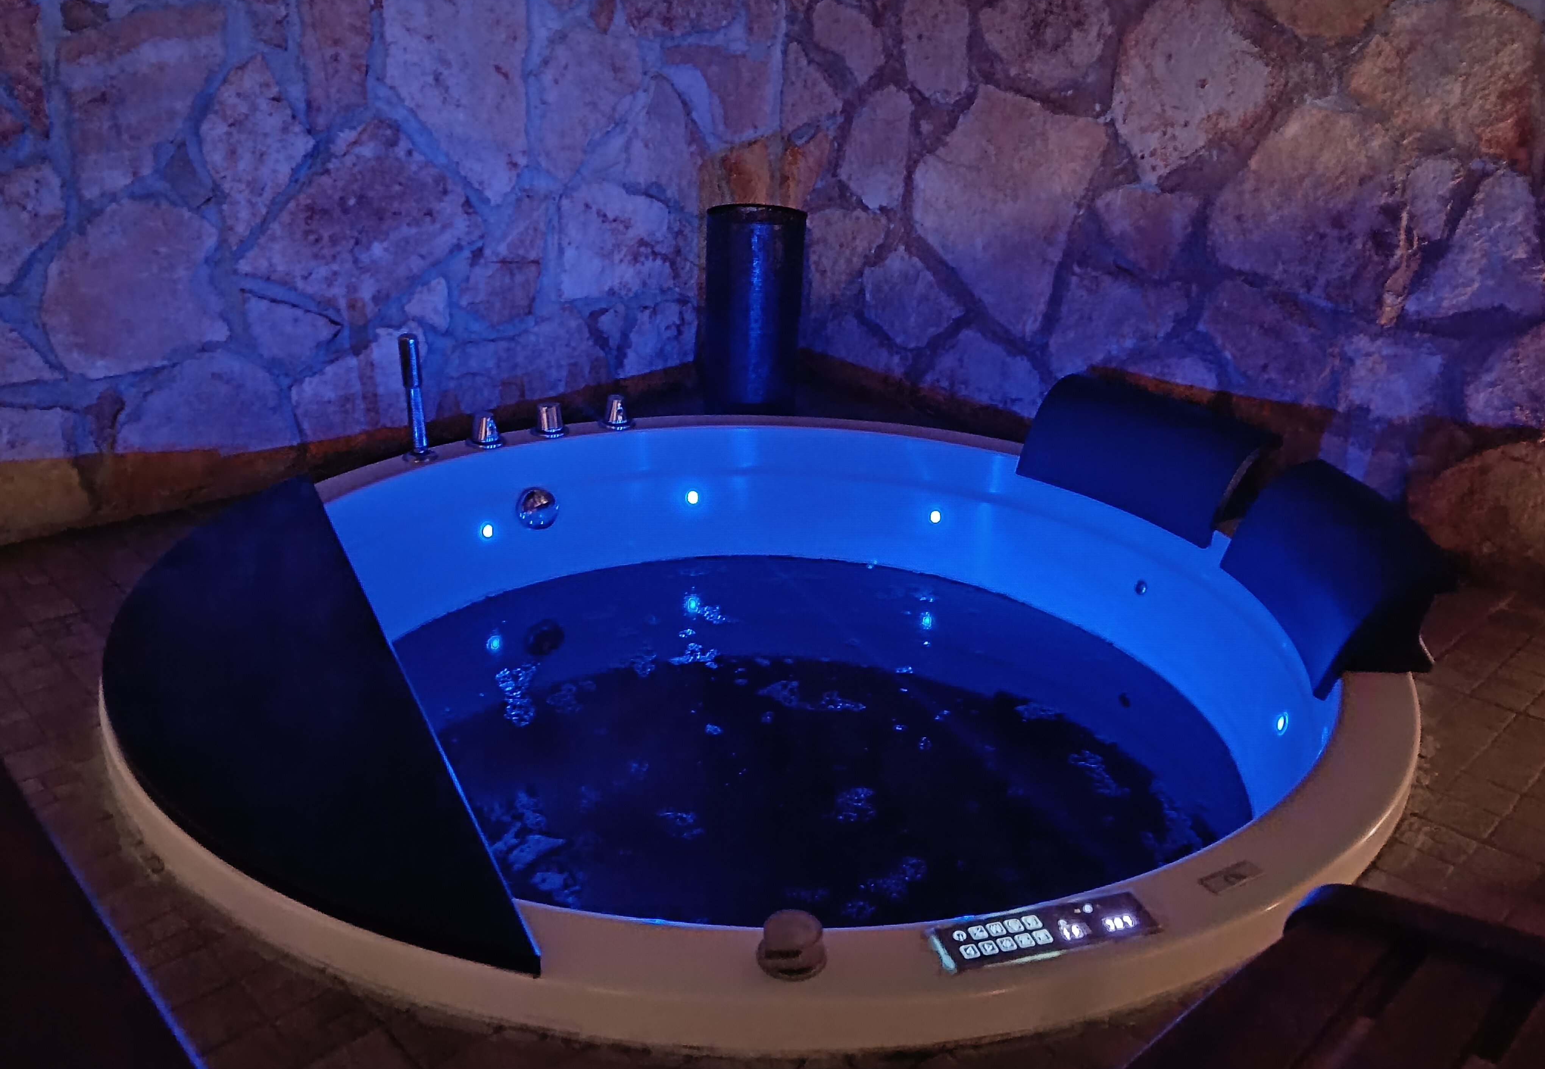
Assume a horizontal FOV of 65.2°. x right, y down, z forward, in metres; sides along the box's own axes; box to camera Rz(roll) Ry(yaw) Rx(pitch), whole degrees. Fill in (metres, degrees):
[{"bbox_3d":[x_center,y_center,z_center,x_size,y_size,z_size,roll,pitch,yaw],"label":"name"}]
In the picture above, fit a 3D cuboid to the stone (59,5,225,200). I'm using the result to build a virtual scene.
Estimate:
[{"bbox_3d":[-1.065,-0.723,2.021,0.100,0.302,0.264,20,28,39],"label":"stone"}]

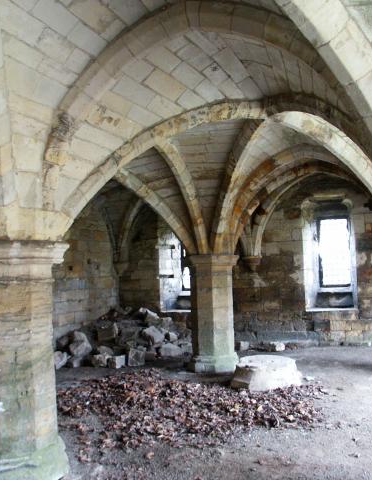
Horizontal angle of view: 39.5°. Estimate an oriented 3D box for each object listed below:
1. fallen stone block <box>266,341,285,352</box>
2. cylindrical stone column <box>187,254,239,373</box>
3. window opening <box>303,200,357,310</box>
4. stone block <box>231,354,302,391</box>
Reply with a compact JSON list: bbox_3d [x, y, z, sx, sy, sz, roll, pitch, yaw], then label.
[{"bbox_3d":[1.635,1.925,9.408,0.310,0.190,0.250,-2,-3,15],"label":"fallen stone block"},{"bbox_3d":[0.416,1.092,8.012,0.810,1.760,0.810,-3,-3,21],"label":"cylindrical stone column"},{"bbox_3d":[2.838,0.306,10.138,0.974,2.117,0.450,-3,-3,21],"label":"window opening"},{"bbox_3d":[1.050,1.757,6.834,0.860,0.270,0.820,0,-3,-25],"label":"stone block"}]

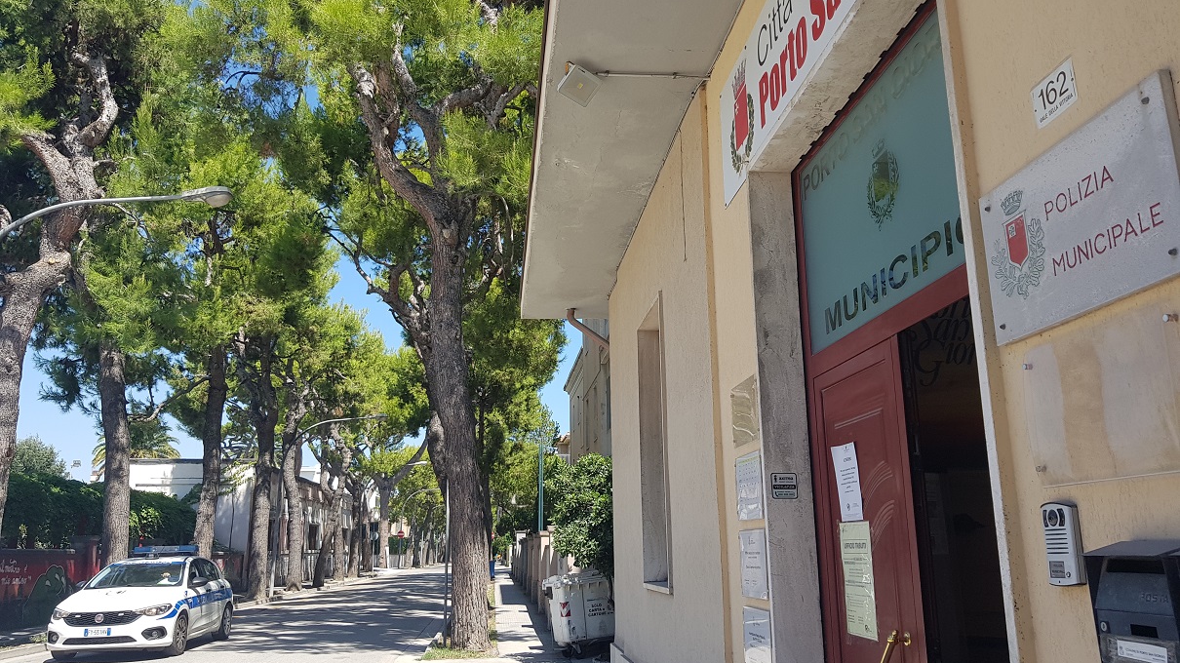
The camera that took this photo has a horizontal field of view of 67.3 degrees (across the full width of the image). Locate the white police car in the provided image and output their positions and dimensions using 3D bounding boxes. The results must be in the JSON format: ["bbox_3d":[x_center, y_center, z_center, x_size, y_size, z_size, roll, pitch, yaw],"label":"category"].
[{"bbox_3d":[-7.321,4.484,14.891,1.820,1.600,4.380,1,-14,-7],"label":"white police car"}]

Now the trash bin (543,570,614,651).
[{"bbox_3d":[0.000,4.293,13.554,1.220,1.170,0.940,1,-14,-14],"label":"trash bin"}]

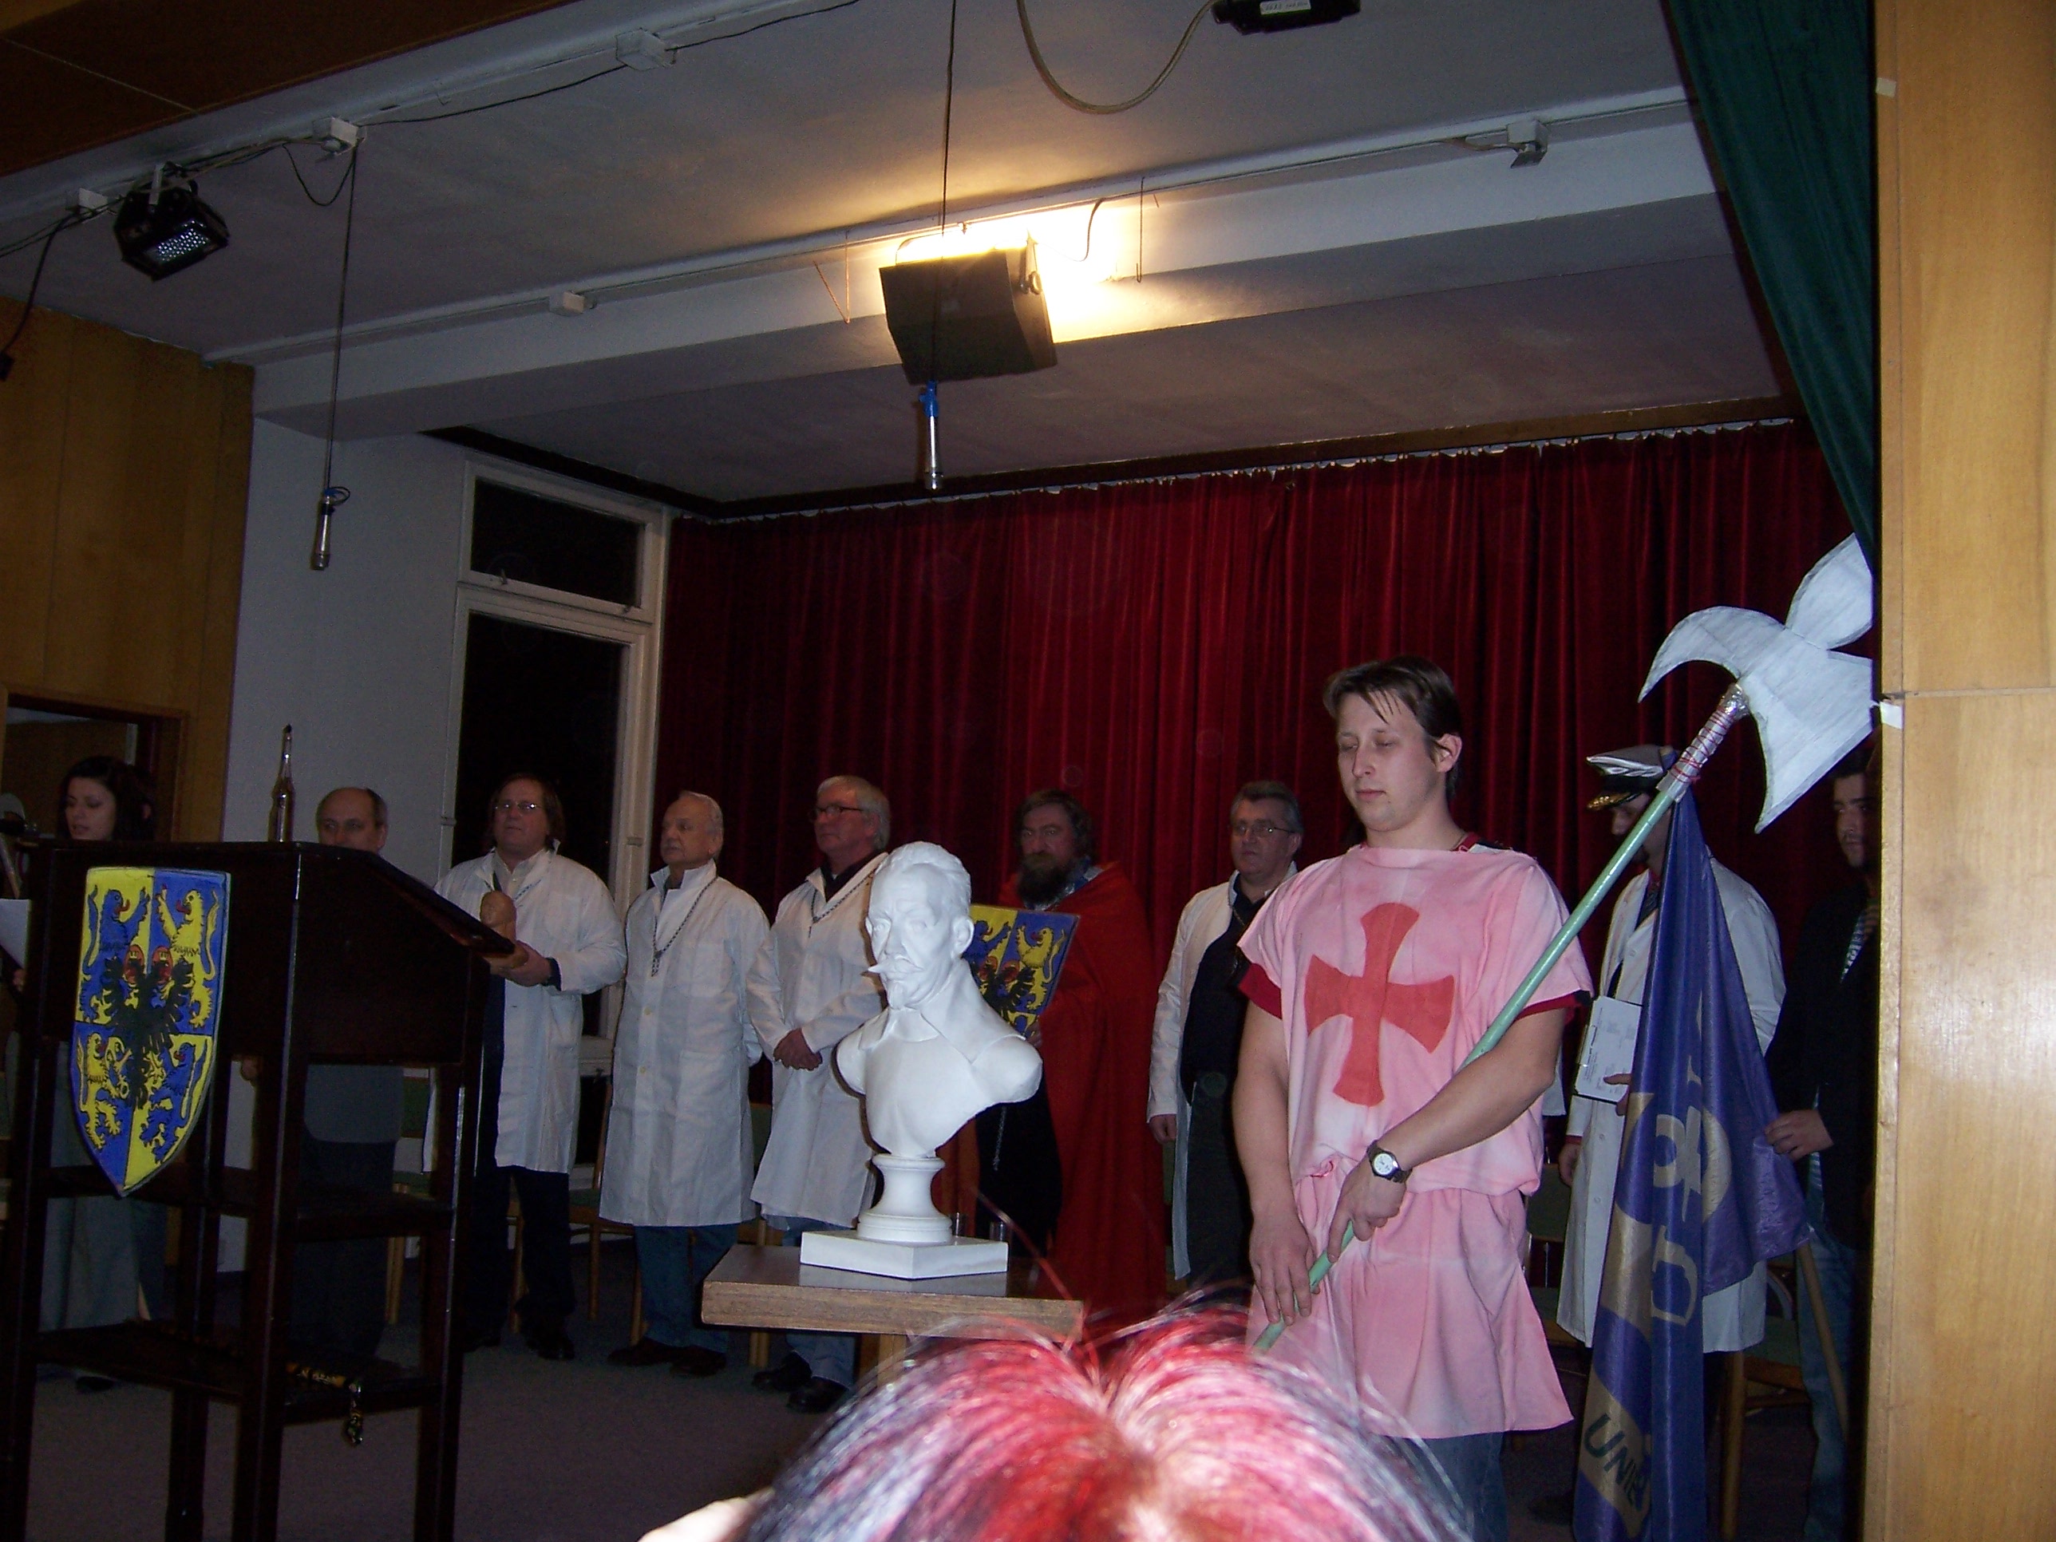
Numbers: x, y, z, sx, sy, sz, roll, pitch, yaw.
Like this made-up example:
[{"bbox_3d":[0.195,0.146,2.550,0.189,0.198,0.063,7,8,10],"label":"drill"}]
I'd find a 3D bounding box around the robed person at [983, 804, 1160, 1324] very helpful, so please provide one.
[{"bbox_3d":[0.066,0.925,5.718,0.620,1.735,0.440,0,-5,32],"label":"robed person"}]

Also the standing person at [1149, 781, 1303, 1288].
[{"bbox_3d":[0.574,0.910,5.416,0.580,1.760,0.380,0,-5,32],"label":"standing person"}]

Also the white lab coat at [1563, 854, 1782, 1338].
[{"bbox_3d":[1.540,0.799,5.120,0.400,1.150,0.540,6,-6,-40],"label":"white lab coat"}]

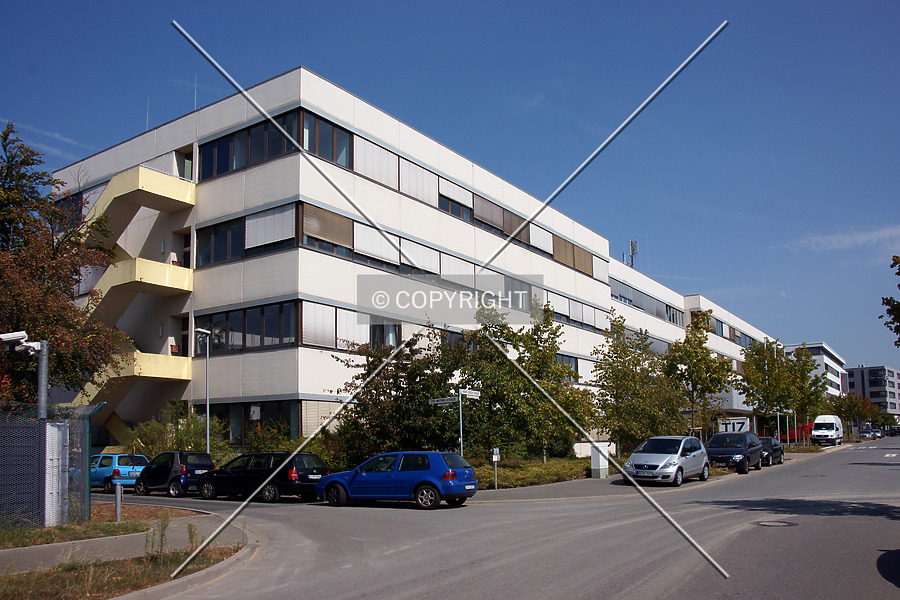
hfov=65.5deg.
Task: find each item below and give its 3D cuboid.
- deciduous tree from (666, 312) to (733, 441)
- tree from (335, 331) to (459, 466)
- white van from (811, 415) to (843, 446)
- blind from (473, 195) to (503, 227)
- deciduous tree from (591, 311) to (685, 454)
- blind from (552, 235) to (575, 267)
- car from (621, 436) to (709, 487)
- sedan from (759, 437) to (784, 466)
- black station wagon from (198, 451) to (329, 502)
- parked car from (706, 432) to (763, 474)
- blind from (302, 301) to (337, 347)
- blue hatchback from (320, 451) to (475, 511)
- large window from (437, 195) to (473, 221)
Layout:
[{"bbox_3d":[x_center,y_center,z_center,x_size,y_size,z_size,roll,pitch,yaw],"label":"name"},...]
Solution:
[{"bbox_3d":[10.413,3.875,29.283,2.900,6.843,2.900,-7,-11,33],"label":"deciduous tree"},{"bbox_3d":[-1.775,3.762,24.323,4.600,5.520,4.400,0,-11,0],"label":"tree"},{"bbox_3d":[34.700,12.150,64.600,2.000,2.700,5.900,-8,-13,34],"label":"white van"},{"bbox_3d":[2.398,-5.327,42.740,0.100,1.426,3.436,-7,-11,33],"label":"blind"},{"bbox_3d":[8.668,4.122,32.800,4.400,7.280,4.400,-7,-13,34],"label":"deciduous tree"},{"bbox_3d":[8.387,-3.523,51.467,0.100,1.918,3.357,-7,-11,33],"label":"blind"},{"bbox_3d":[7.184,5.265,23.205,1.760,1.590,3.840,-9,-14,39],"label":"car"},{"bbox_3d":[16.489,8.099,37.473,1.760,1.430,4.400,-7,-11,33],"label":"sedan"},{"bbox_3d":[-6.018,5.520,22.064,4.400,1.480,1.740,-5,-12,25],"label":"black station wagon"},{"bbox_3d":[12.900,6.980,32.200,1.980,1.770,4.800,-8,-13,34],"label":"parked car"},{"bbox_3d":[-5.541,1.087,29.788,0.100,1.734,1.913,-8,-13,34],"label":"blind"},{"bbox_3d":[-1.430,4.600,18.200,4.150,1.450,1.740,-6,-12,24],"label":"blue hatchback"},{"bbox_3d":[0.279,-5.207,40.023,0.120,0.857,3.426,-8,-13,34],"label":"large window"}]

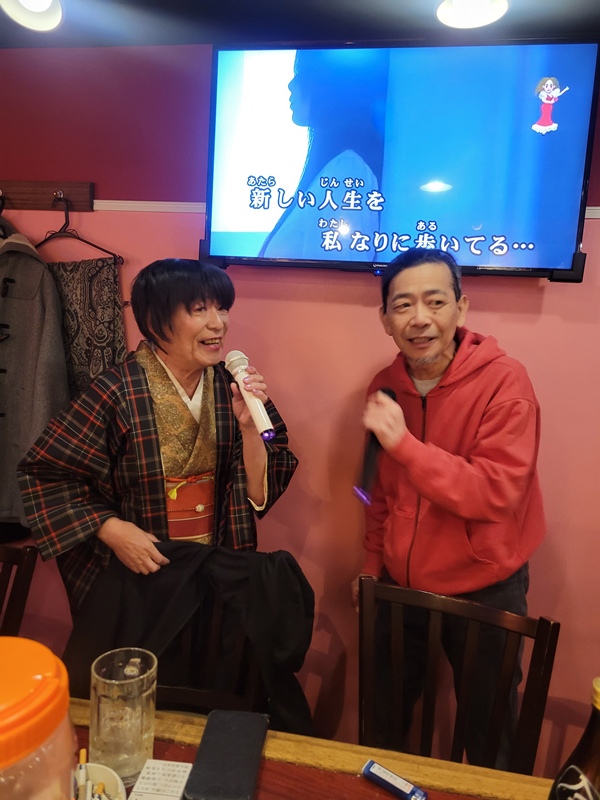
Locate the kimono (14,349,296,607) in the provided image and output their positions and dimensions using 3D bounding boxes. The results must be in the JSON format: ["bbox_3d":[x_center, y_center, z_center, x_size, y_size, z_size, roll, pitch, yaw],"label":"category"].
[{"bbox_3d":[-0.324,0.215,1.365,0.570,0.680,0.380,0,8,-25],"label":"kimono"}]

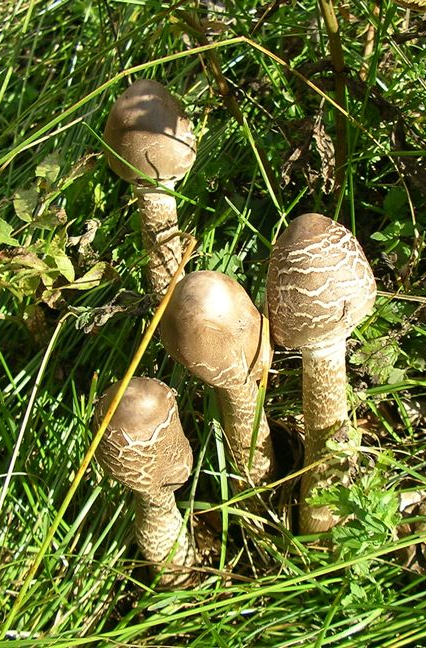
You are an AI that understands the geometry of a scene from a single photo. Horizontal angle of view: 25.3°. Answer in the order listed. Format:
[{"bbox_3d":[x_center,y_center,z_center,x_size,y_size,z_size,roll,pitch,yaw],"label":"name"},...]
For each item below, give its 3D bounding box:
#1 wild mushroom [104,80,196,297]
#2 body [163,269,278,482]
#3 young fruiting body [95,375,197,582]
[{"bbox_3d":[-0.033,-0.071,0.577,0.053,0.163,0.053,-4,44,0],"label":"wild mushroom"},{"bbox_3d":[0.012,0.036,0.507,0.055,0.152,0.055,-10,43,6],"label":"body"},{"bbox_3d":[-0.028,0.086,0.467,0.048,0.148,0.048,-5,44,1],"label":"young fruiting body"}]

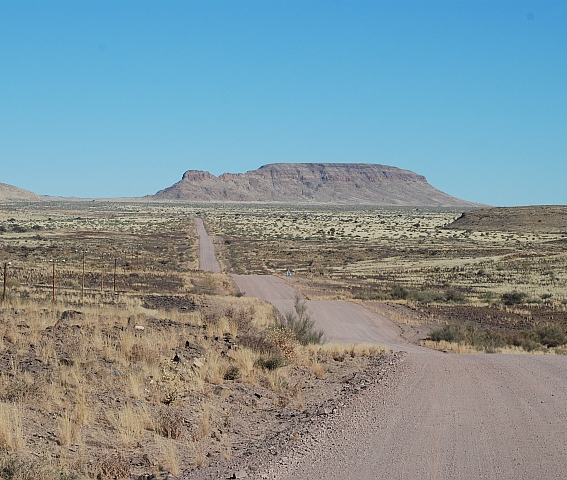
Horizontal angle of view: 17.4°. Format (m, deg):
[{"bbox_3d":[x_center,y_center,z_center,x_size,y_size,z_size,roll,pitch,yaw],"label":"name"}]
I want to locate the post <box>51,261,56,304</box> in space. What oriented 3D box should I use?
[{"bbox_3d":[-6.069,1.136,49.000,0.060,1.200,0.060,0,1,0],"label":"post"}]

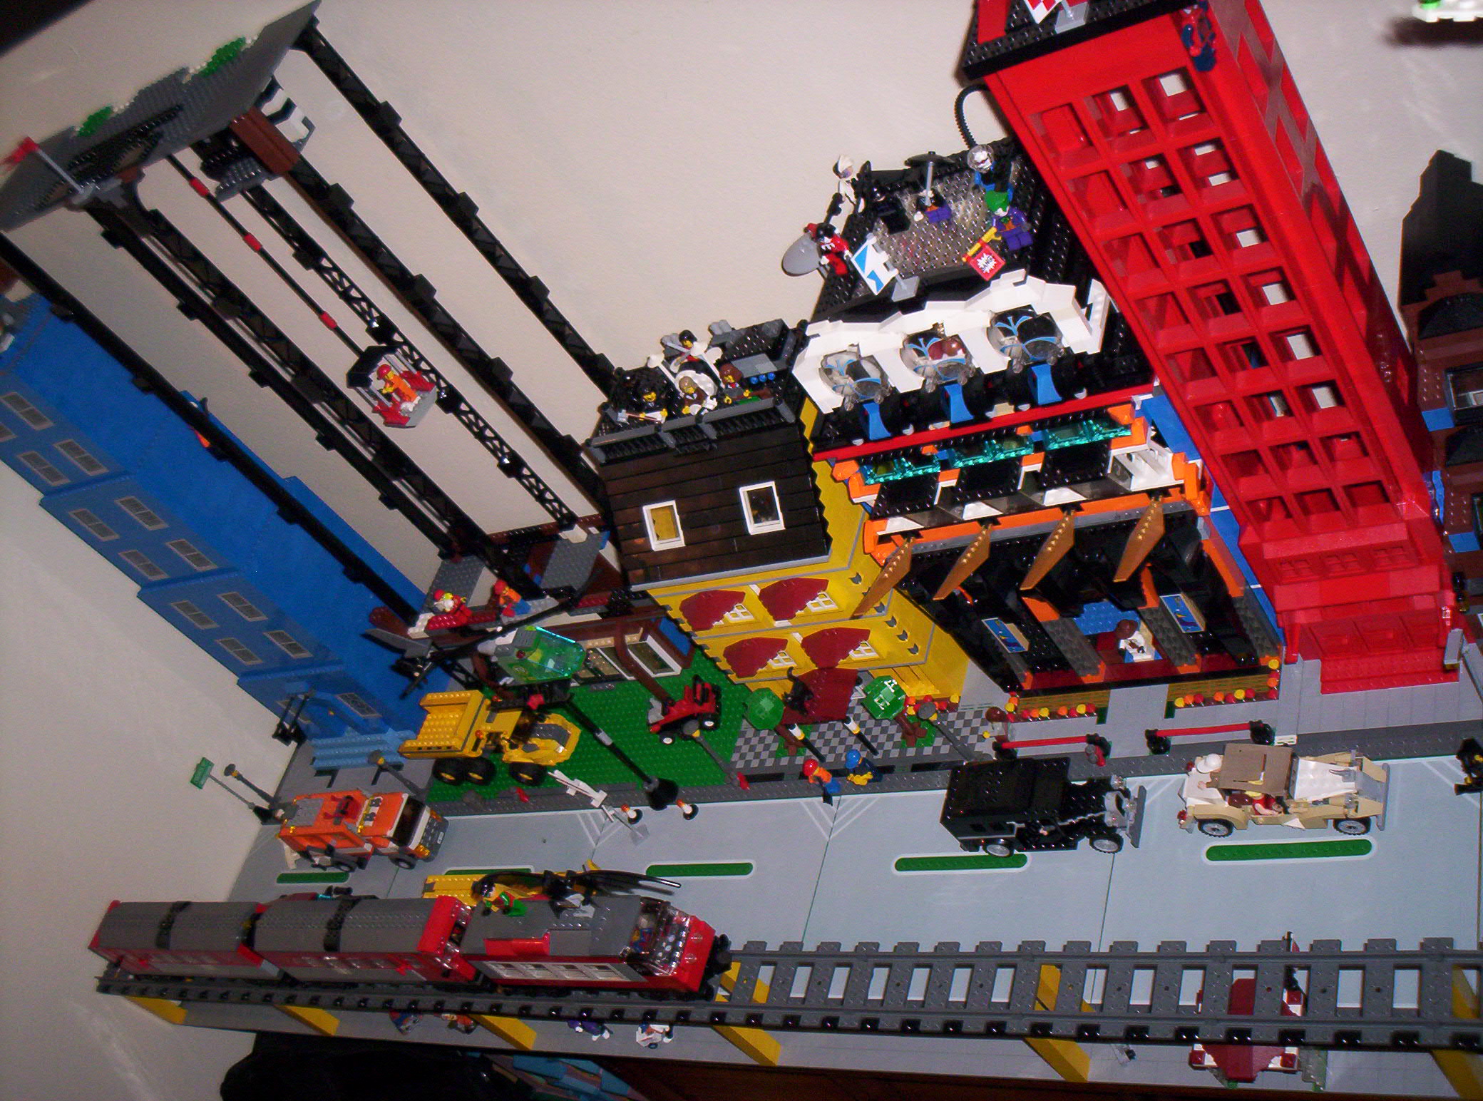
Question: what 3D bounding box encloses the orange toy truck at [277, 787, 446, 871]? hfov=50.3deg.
[{"bbox_3d":[-0.384,0.285,1.607,0.171,0.077,0.053,-10,45,33],"label":"orange toy truck"}]

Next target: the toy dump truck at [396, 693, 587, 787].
[{"bbox_3d":[-0.256,0.188,1.598,0.212,0.073,0.072,-7,47,36],"label":"toy dump truck"}]

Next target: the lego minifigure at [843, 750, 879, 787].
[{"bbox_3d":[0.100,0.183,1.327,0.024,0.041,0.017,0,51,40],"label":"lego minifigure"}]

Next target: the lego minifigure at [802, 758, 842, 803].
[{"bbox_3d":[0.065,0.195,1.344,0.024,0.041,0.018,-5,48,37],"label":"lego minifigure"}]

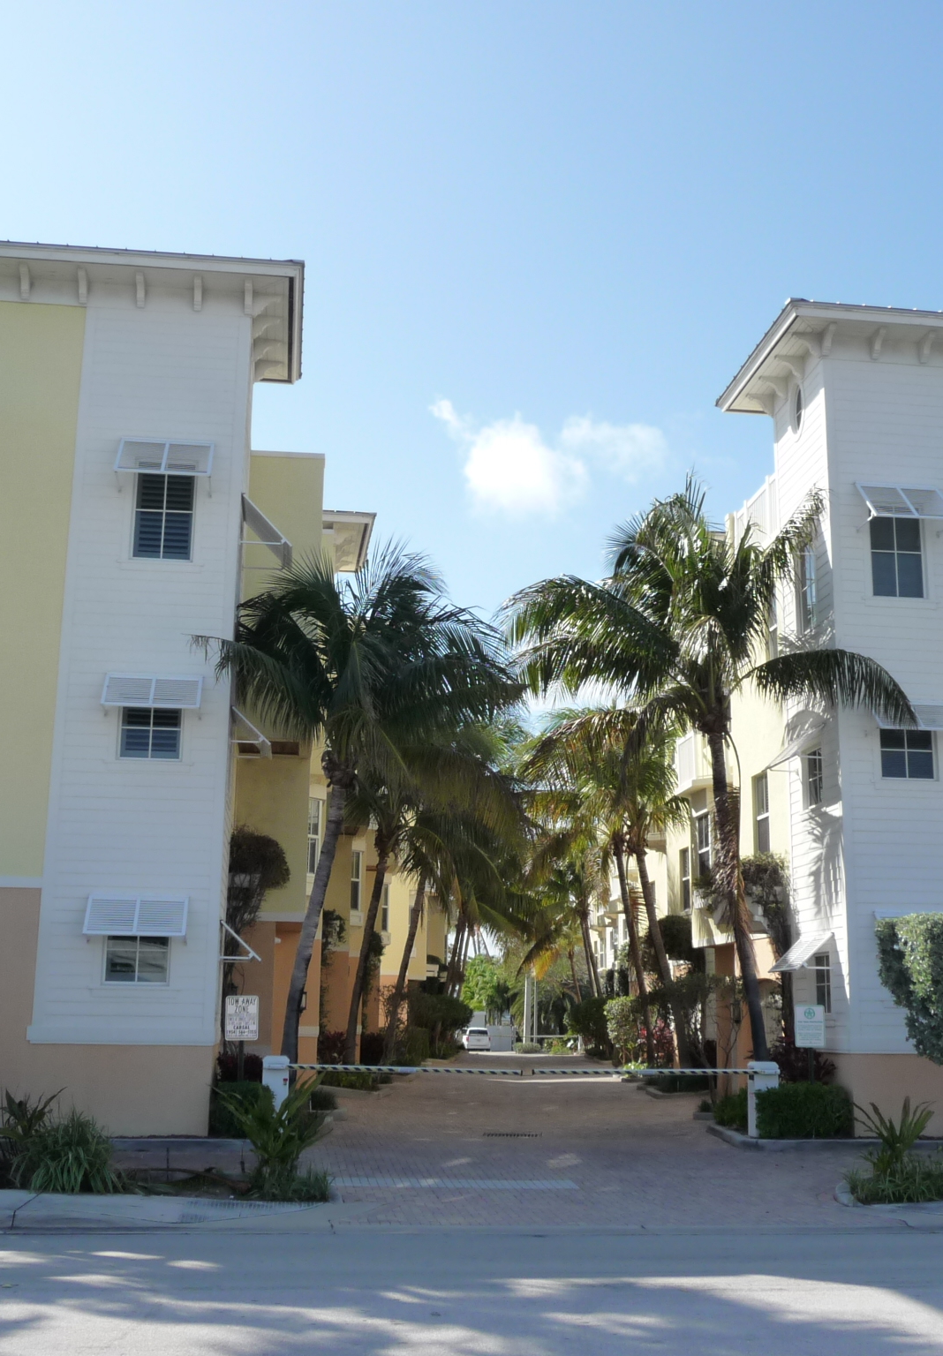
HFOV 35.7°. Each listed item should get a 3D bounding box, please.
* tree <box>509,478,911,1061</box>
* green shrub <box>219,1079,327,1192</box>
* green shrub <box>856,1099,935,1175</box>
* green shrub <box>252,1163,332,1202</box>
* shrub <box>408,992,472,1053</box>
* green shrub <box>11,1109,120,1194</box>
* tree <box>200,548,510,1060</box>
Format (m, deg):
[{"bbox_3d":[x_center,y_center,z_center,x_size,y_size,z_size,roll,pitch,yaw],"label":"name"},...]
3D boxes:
[{"bbox_3d":[3.695,1.835,23.484,5.600,10.480,5.600,2,-13,-7],"label":"tree"},{"bbox_3d":[-2.102,4.875,15.678,1.100,1.120,1.100,2,-13,-7],"label":"green shrub"},{"bbox_3d":[5.061,5.486,17.547,0.900,0.930,0.900,2,-13,-7],"label":"green shrub"},{"bbox_3d":[-1.850,5.158,15.079,0.780,0.350,0.600,2,-13,-7],"label":"green shrub"},{"bbox_3d":[-1.188,13.284,55.753,2.400,2.400,2.400,2,-13,-7],"label":"shrub"},{"bbox_3d":[-4.266,4.970,15.478,1.080,0.820,0.950,2,-13,-7],"label":"green shrub"},{"bbox_3d":[-1.772,2.424,22.988,4.900,8.900,4.900,2,-13,-7],"label":"tree"}]

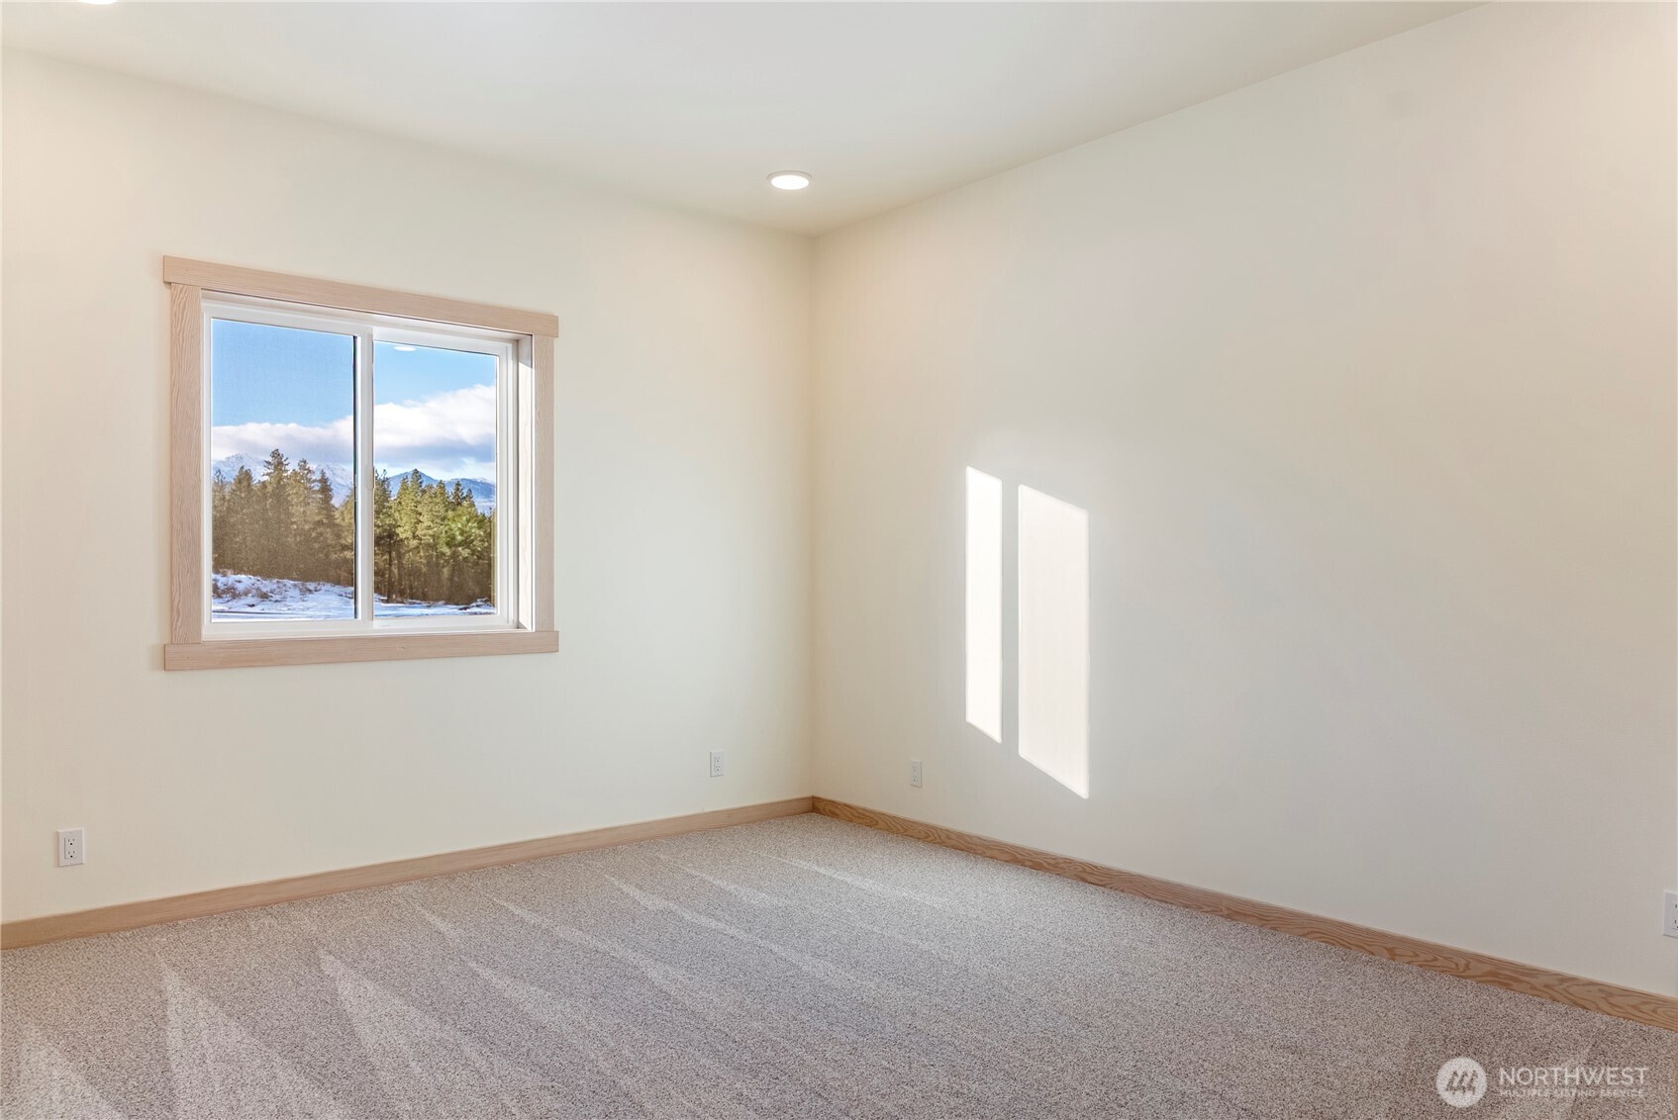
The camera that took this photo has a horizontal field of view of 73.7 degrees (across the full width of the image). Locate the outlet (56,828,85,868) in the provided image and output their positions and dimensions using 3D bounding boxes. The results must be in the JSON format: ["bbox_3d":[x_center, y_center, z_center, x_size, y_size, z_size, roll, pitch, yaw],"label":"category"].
[{"bbox_3d":[-2.414,0.907,3.520,0.070,0.114,0.007,0,-1,-39],"label":"outlet"}]

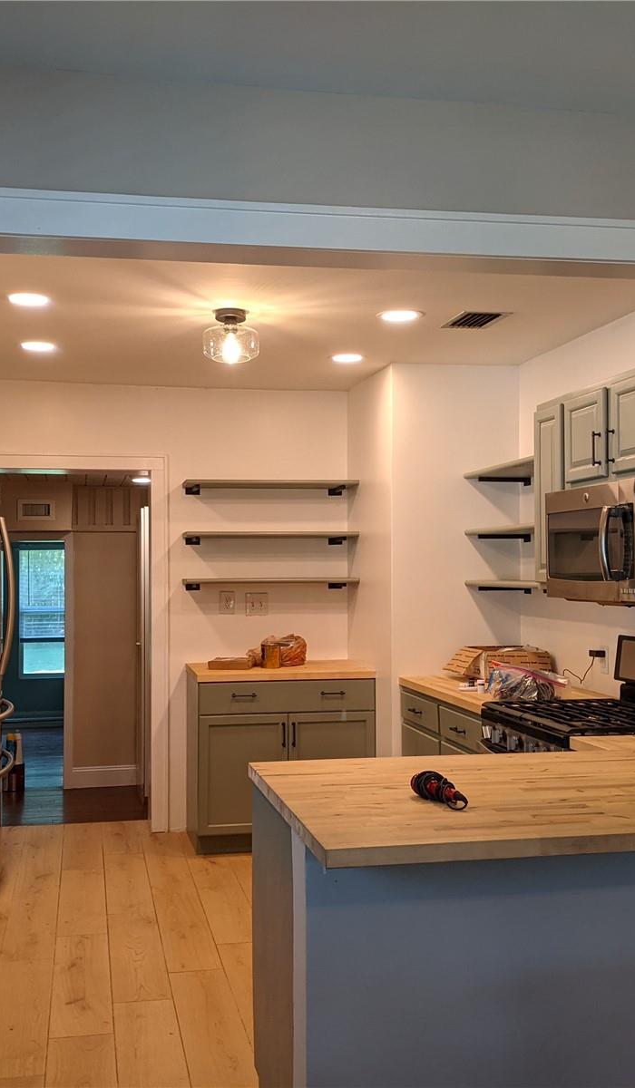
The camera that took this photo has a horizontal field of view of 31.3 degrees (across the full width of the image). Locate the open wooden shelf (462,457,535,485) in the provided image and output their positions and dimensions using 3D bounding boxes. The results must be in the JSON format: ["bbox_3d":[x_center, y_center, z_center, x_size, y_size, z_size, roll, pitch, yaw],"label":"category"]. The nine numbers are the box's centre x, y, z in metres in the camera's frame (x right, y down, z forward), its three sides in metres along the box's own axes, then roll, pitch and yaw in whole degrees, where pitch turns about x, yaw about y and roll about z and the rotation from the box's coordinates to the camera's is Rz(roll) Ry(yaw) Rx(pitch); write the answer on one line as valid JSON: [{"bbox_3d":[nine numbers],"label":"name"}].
[{"bbox_3d":[0.968,-0.323,5.188,0.293,0.061,0.943,0,-1,-12],"label":"open wooden shelf"}]

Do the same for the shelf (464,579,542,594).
[{"bbox_3d":[0.972,0.204,5.177,0.293,0.062,0.943,0,-1,-12],"label":"shelf"}]

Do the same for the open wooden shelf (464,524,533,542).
[{"bbox_3d":[0.970,-0.048,5.182,0.293,0.061,0.943,0,-1,-12],"label":"open wooden shelf"}]

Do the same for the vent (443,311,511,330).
[{"bbox_3d":[0.659,-0.914,4.666,0.205,0.014,0.346,0,-1,-11],"label":"vent"}]

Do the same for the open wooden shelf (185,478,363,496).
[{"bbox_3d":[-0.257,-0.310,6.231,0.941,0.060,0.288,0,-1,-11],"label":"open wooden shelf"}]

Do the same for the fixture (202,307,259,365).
[{"bbox_3d":[-0.341,-0.818,4.474,0.229,0.191,0.229,0,-1,-11],"label":"fixture"}]

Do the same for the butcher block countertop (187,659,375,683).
[{"bbox_3d":[-0.214,0.691,6.140,0.937,0.036,0.606,0,-1,-12],"label":"butcher block countertop"}]

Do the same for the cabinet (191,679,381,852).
[{"bbox_3d":[-0.211,1.144,6.138,0.934,0.872,0.591,0,-1,-12],"label":"cabinet"}]

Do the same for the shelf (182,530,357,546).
[{"bbox_3d":[-0.260,-0.029,6.301,0.951,0.062,0.303,0,-1,-12],"label":"shelf"}]

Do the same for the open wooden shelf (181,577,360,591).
[{"bbox_3d":[-0.258,0.227,6.296,0.951,0.063,0.303,0,-1,-12],"label":"open wooden shelf"}]

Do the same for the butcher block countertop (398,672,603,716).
[{"bbox_3d":[0.842,0.668,5.052,0.642,0.038,1.209,0,-1,-11],"label":"butcher block countertop"}]

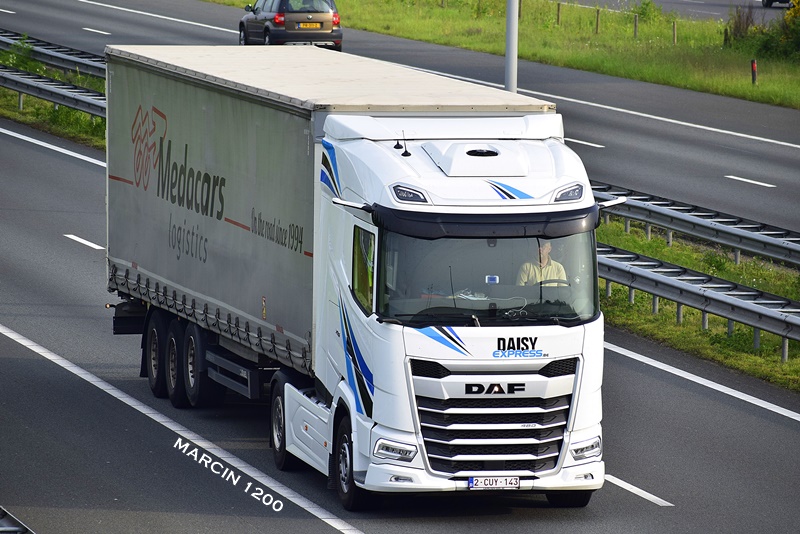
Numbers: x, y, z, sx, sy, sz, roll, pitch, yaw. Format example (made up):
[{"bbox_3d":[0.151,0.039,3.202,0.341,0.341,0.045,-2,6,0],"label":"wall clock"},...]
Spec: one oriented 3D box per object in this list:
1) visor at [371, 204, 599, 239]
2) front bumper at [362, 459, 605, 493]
[{"bbox_3d":[0.880,-0.443,59.167,2.270,0.290,0.470,-1,5,-12],"label":"visor"},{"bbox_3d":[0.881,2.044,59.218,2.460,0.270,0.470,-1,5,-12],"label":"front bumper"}]

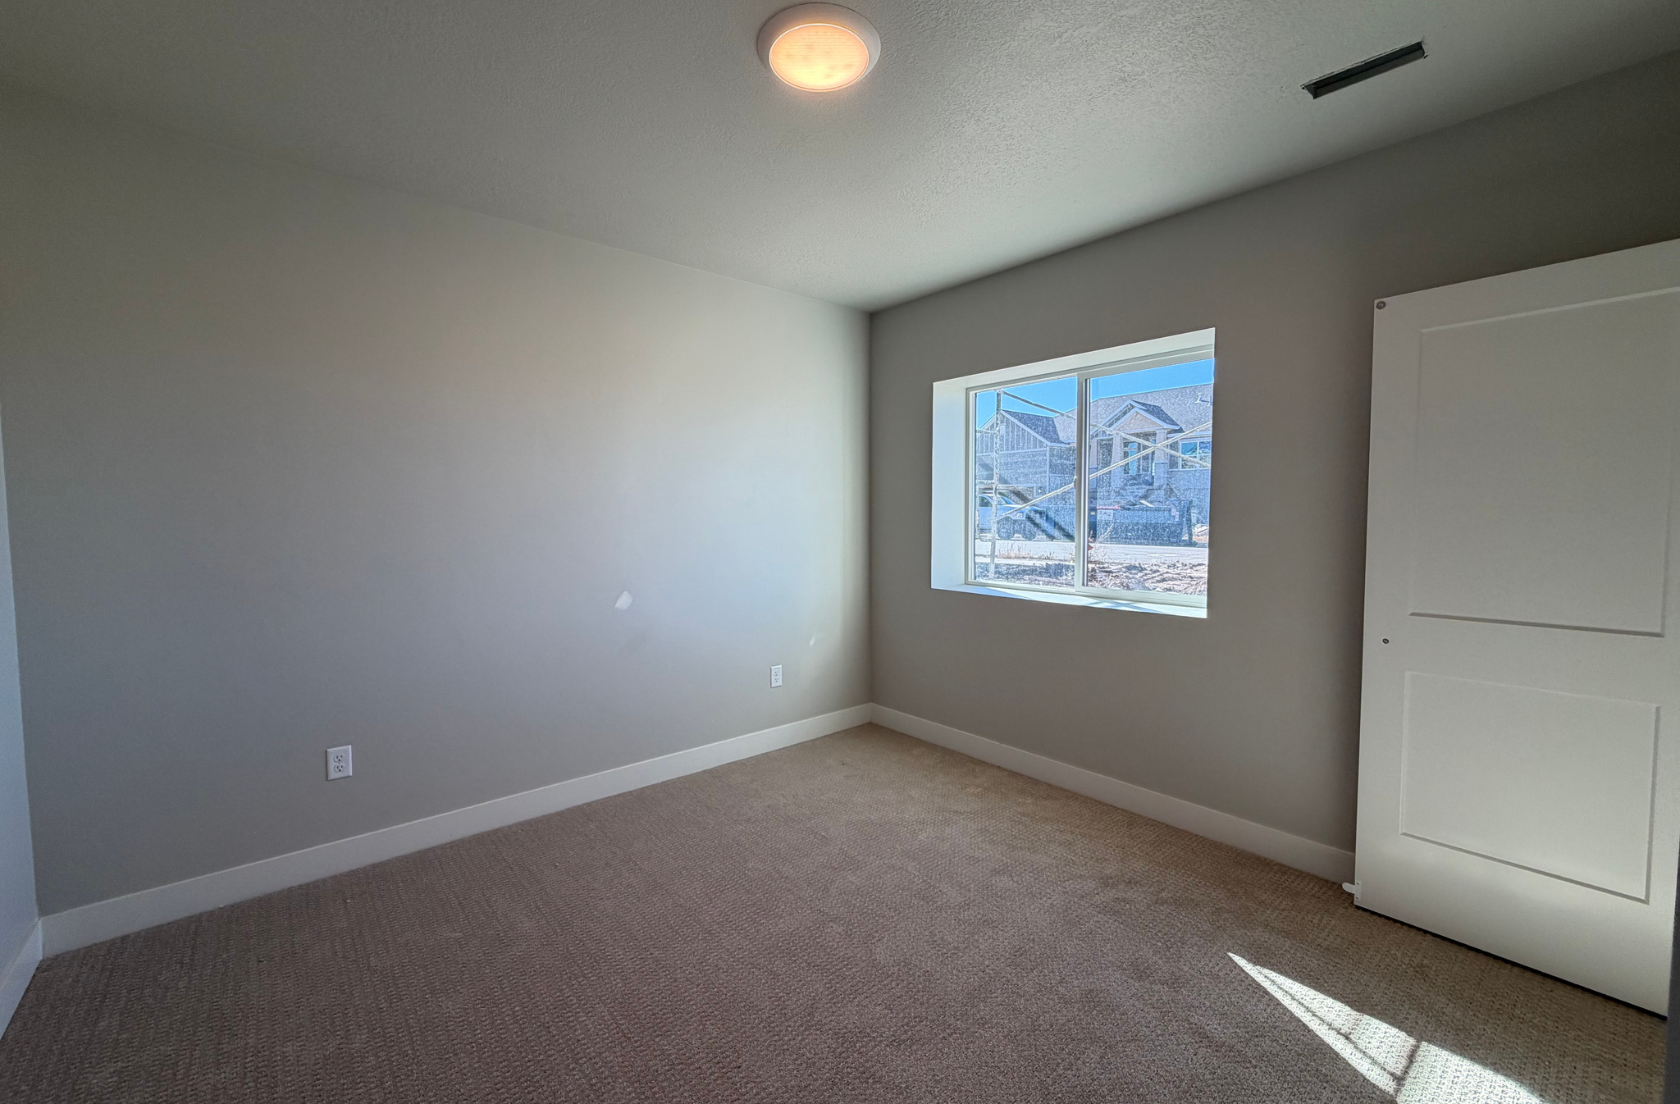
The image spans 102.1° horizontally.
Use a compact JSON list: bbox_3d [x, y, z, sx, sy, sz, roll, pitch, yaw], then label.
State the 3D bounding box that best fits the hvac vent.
[{"bbox_3d":[1.456,-1.345,1.893,0.090,0.025,0.259,-3,5,-40],"label":"hvac vent"}]

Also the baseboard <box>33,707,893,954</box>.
[{"bbox_3d":[-1.124,1.109,3.215,3.490,0.126,0.018,-3,5,-40],"label":"baseboard"}]

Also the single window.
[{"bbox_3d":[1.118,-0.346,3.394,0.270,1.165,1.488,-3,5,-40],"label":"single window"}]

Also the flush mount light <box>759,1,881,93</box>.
[{"bbox_3d":[-0.052,-1.309,1.796,0.325,0.037,0.325,0,4,0],"label":"flush mount light"}]

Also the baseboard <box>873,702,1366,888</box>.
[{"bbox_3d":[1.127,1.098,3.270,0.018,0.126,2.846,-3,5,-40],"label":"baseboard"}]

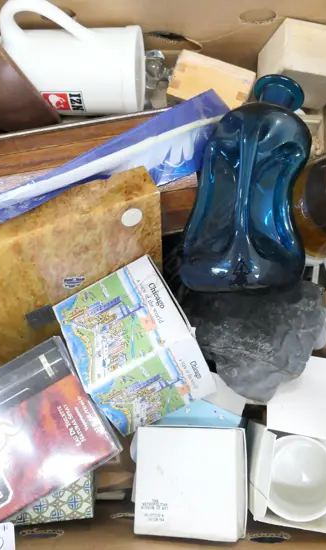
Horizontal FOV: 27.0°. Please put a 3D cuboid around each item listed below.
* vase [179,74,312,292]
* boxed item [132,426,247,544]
[{"bbox_3d":[0.095,-0.093,0.653,0.108,0.106,0.205,8,67,15],"label":"vase"},{"bbox_3d":[0.031,0.207,0.683,0.100,0.065,0.103,0,78,15],"label":"boxed item"}]

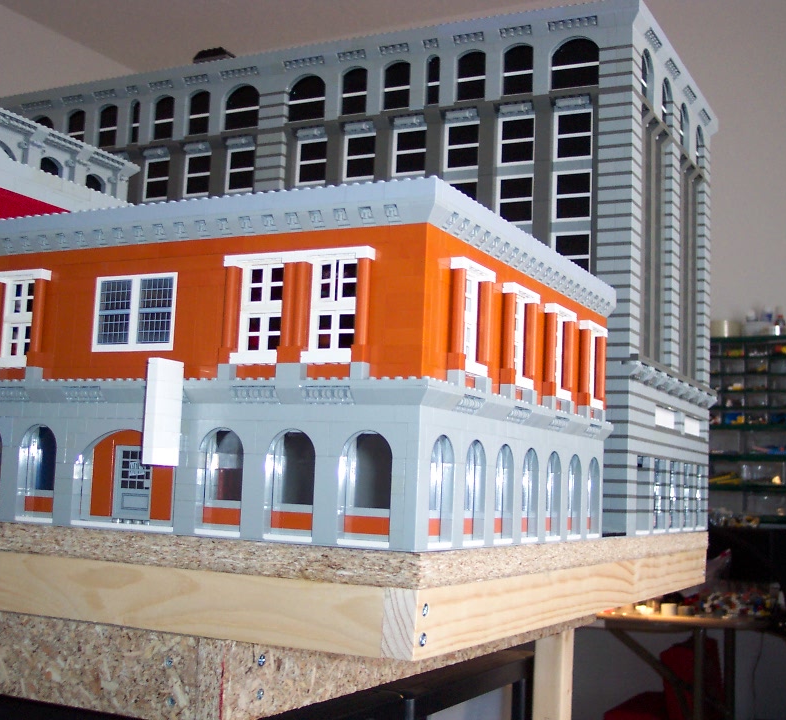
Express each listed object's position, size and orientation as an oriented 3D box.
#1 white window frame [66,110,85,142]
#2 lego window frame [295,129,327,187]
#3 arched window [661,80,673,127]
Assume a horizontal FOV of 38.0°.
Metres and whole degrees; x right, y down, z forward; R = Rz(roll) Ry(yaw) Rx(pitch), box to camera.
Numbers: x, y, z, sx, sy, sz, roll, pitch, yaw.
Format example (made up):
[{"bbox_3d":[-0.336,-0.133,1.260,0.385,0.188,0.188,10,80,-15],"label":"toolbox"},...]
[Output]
[{"bbox_3d":[-0.367,-0.266,1.327,0.032,0.050,0.009,-1,-7,26],"label":"white window frame"},{"bbox_3d":[-0.083,-0.213,1.190,0.038,0.058,0.010,-1,-7,27],"label":"lego window frame"},{"bbox_3d":[0.271,-0.257,1.138,0.009,0.051,0.048,-1,-7,27],"label":"arched window"}]

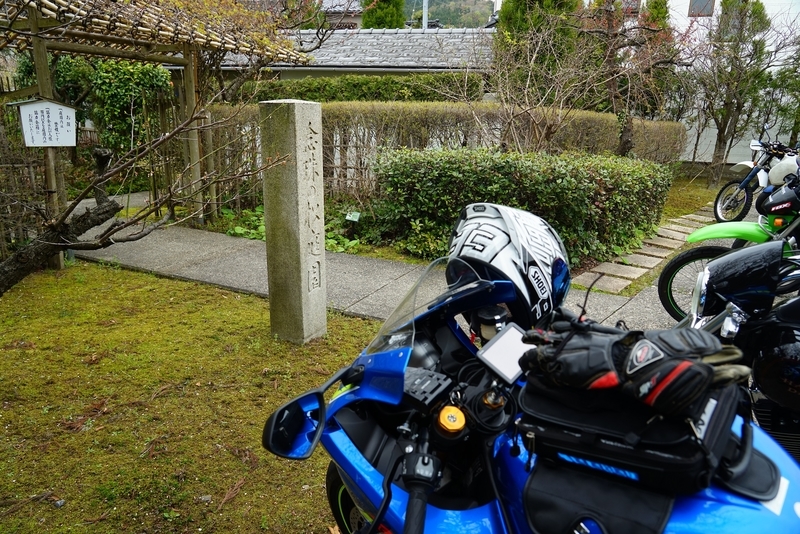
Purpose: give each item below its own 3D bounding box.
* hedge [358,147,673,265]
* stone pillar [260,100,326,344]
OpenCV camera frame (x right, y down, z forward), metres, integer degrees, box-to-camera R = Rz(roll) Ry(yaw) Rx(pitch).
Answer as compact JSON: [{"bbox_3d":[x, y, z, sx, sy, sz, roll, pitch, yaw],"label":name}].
[{"bbox_3d":[1.670,-0.960,7.100,2.600,0.970,2.700,14,21,38],"label":"hedge"},{"bbox_3d":[-0.700,-0.290,3.590,0.273,1.580,0.273,9,18,25],"label":"stone pillar"}]

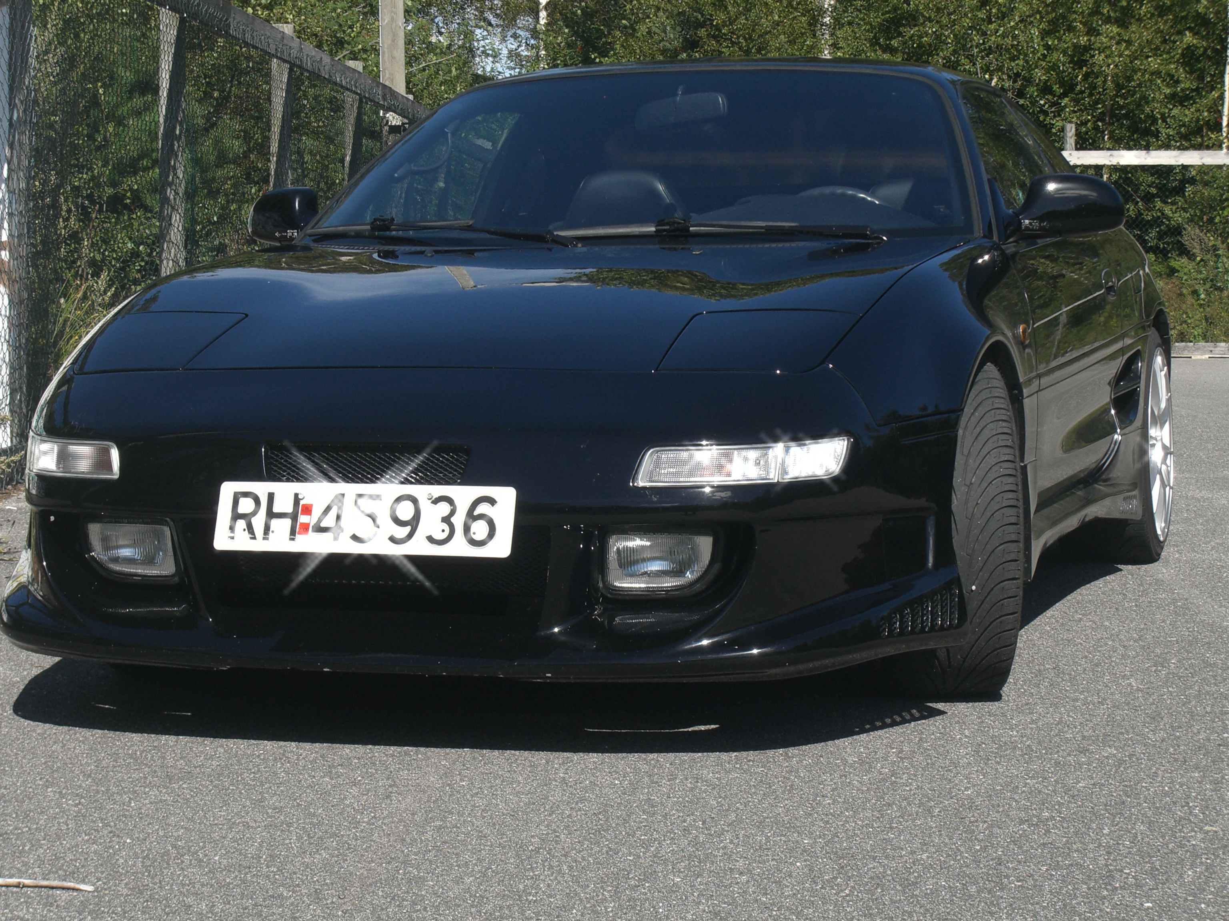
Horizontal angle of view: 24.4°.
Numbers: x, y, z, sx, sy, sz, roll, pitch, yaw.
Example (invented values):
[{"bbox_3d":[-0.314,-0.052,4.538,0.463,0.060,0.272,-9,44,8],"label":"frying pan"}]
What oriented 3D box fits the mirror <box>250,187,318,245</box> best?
[{"bbox_3d":[-0.699,-0.528,6.203,0.223,0.136,0.148,1,4,19],"label":"mirror"}]

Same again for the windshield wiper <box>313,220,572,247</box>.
[{"bbox_3d":[-0.353,-0.458,5.729,0.693,0.059,0.084,2,5,36],"label":"windshield wiper"}]

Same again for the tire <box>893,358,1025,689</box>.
[{"bbox_3d":[0.578,0.125,5.081,0.215,0.597,0.597,-1,4,-1],"label":"tire"}]

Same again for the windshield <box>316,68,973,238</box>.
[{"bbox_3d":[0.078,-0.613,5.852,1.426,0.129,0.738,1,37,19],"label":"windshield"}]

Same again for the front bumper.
[{"bbox_3d":[-0.304,0.084,4.755,1.703,0.505,0.604,1,4,19],"label":"front bumper"}]

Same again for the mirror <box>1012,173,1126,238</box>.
[{"bbox_3d":[0.905,-0.506,5.659,0.223,0.136,0.148,1,4,19],"label":"mirror"}]

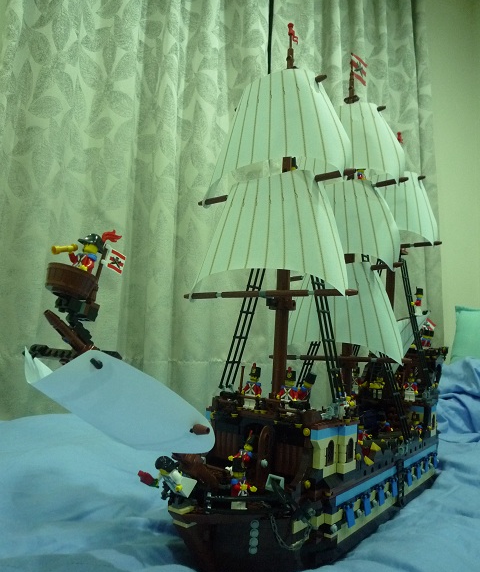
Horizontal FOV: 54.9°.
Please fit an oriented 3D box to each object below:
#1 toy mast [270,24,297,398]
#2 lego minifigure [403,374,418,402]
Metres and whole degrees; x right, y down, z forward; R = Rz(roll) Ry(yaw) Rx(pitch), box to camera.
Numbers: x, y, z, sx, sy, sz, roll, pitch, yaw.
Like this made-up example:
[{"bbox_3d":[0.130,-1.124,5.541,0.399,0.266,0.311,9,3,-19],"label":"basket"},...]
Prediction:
[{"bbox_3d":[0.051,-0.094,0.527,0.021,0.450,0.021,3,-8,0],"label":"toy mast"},{"bbox_3d":[0.276,0.165,0.749,0.025,0.046,0.016,-2,-10,29],"label":"lego minifigure"}]

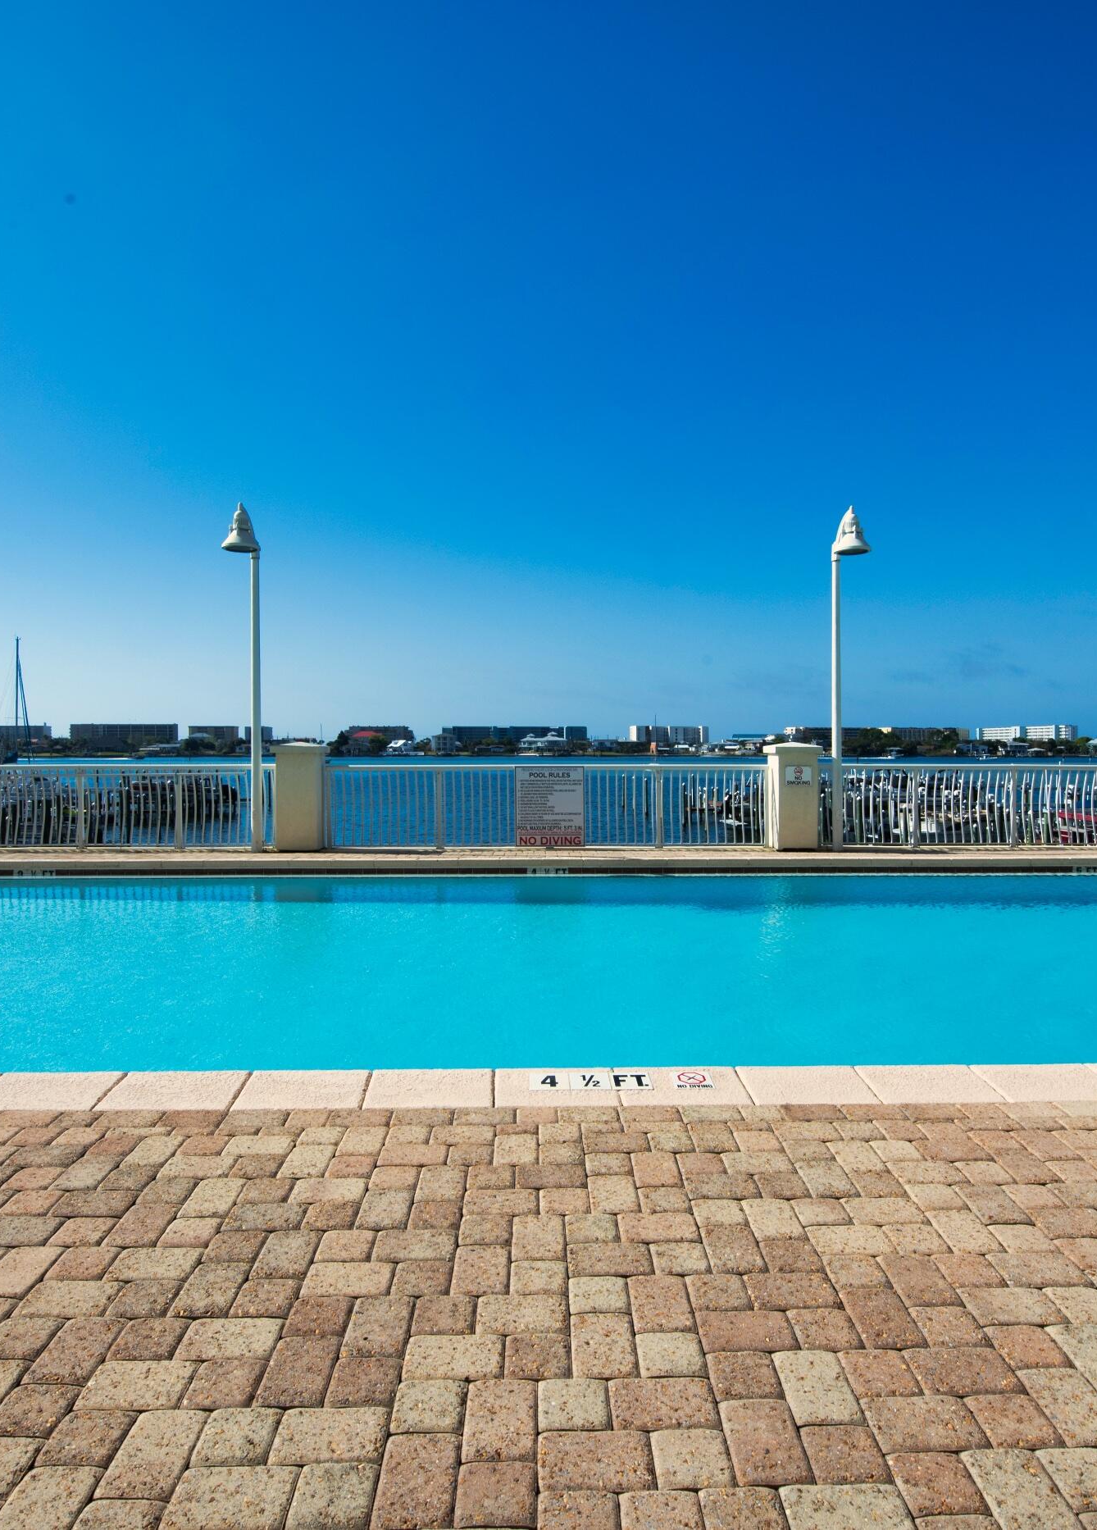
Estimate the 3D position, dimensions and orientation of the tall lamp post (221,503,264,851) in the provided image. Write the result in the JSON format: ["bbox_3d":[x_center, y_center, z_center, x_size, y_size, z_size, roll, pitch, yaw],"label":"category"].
[{"bbox_3d":[-3.645,-1.016,10.782,0.430,4.200,0.850,0,1,0],"label":"tall lamp post"}]

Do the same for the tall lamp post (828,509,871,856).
[{"bbox_3d":[3.674,-1.018,10.932,0.430,4.200,0.850,0,1,-1],"label":"tall lamp post"}]

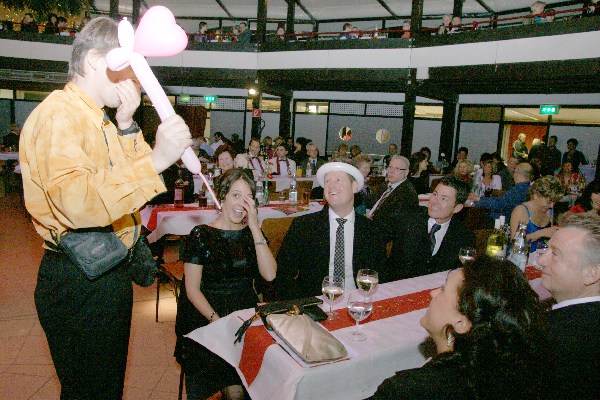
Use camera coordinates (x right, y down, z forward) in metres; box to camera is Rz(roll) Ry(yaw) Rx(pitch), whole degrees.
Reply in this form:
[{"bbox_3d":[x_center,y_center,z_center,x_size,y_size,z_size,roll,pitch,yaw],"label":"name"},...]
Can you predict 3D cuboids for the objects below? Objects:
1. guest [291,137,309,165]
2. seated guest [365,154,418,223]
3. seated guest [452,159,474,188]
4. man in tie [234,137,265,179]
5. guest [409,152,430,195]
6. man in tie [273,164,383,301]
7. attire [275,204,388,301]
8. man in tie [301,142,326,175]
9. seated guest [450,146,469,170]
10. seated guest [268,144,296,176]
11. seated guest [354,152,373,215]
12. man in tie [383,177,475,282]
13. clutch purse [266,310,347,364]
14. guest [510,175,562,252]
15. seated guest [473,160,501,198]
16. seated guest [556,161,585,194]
[{"bbox_3d":[-0.126,-0.521,7.724,0.720,1.370,0.460,-3,10,-36],"label":"guest"},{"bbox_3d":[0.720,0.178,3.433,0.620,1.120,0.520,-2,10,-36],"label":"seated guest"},{"bbox_3d":[2.325,0.082,5.741,0.460,1.284,0.720,4,8,3],"label":"seated guest"},{"bbox_3d":[-0.689,-0.207,5.862,0.520,1.370,0.750,-1,9,-26],"label":"man in tie"},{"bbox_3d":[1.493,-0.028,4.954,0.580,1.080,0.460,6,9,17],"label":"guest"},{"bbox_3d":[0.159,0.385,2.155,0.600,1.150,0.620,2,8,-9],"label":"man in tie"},{"bbox_3d":[0.151,0.363,2.159,0.600,0.660,0.380,2,8,-9],"label":"attire"},{"bbox_3d":[0.230,-0.275,6.851,0.520,1.370,0.750,1,8,-14],"label":"man in tie"},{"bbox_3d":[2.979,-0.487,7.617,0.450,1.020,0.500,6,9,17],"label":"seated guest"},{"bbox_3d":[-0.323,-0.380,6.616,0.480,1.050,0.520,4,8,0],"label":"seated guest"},{"bbox_3d":[0.642,0.187,4.175,0.460,1.320,0.720,2,8,-11],"label":"seated guest"},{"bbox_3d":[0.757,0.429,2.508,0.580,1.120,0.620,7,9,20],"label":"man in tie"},{"bbox_3d":[0.014,0.439,1.312,0.128,0.048,0.299,-1,9,-30],"label":"clutch purse"},{"bbox_3d":[1.963,0.436,3.248,0.520,1.238,0.750,-1,9,-26],"label":"guest"},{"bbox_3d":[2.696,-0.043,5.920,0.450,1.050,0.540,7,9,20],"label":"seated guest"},{"bbox_3d":[4.438,0.050,6.649,0.480,1.336,0.730,5,8,14],"label":"seated guest"}]

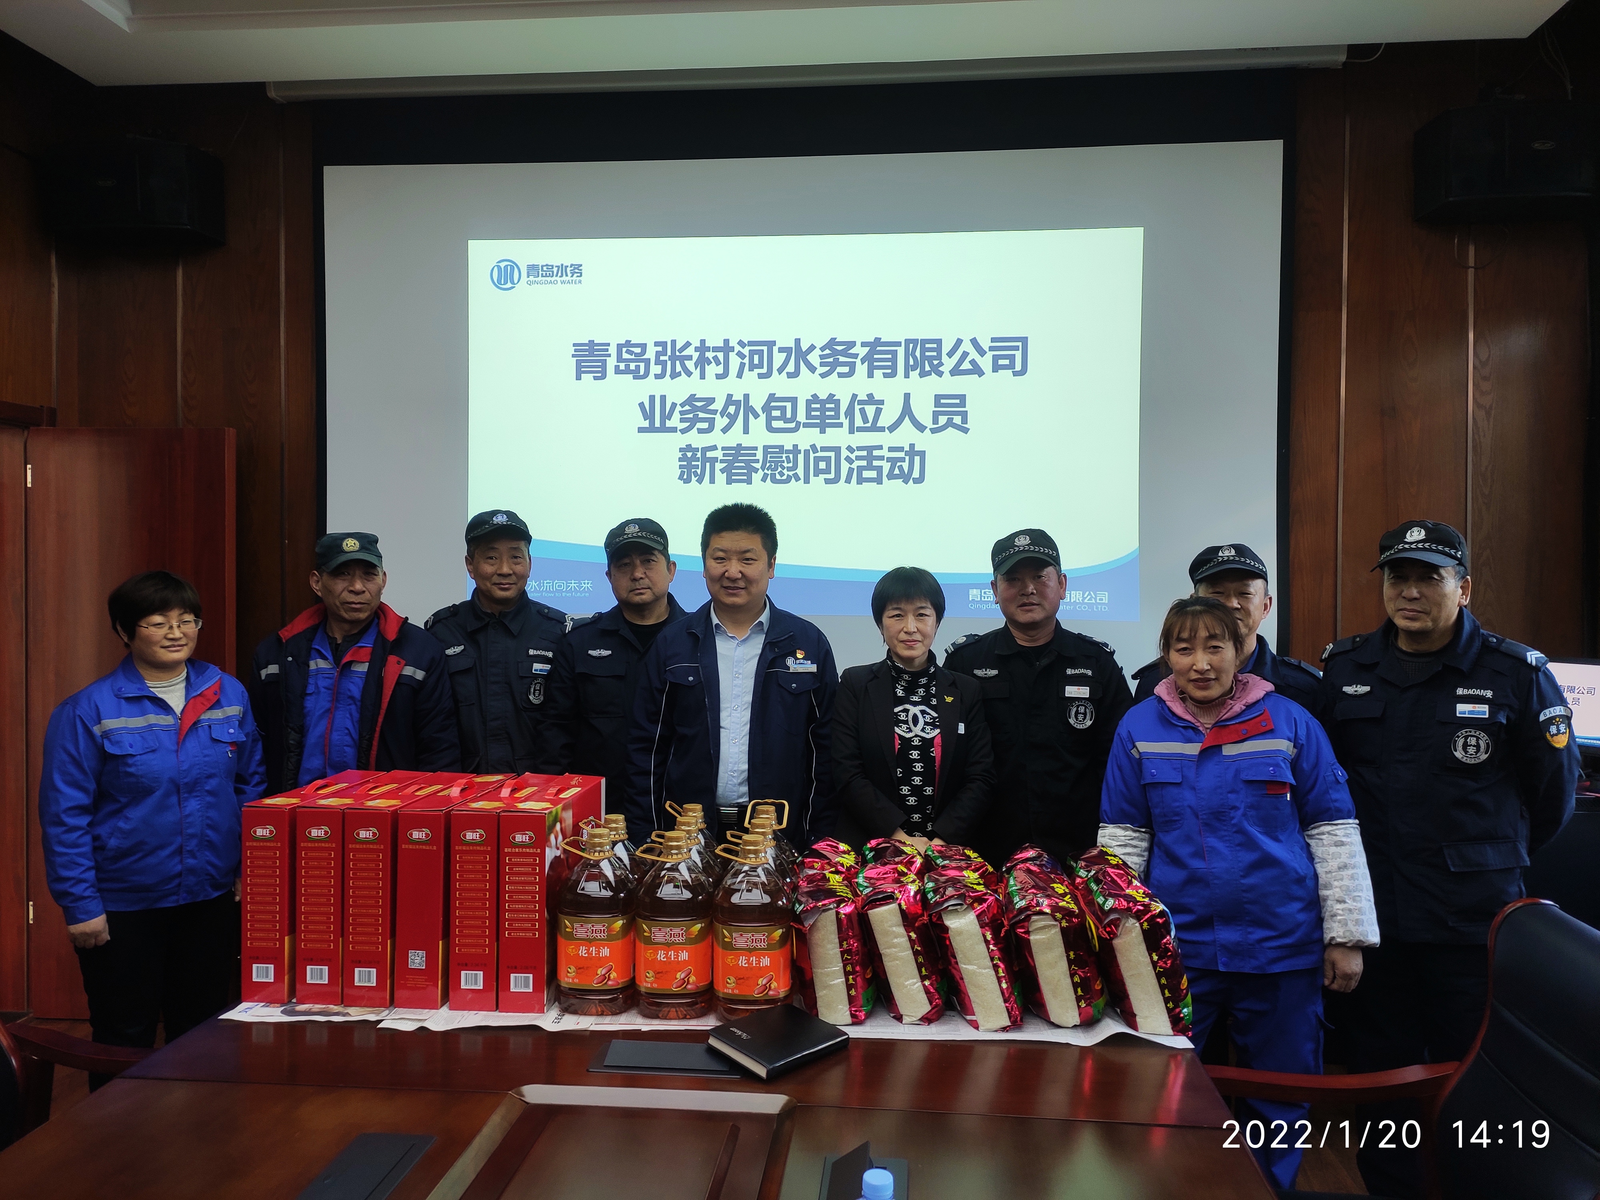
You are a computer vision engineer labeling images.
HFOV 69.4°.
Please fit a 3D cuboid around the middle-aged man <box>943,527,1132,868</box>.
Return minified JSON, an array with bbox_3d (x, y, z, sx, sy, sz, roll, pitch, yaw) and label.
[{"bbox_3d":[0.617,0.688,3.046,0.490,1.740,0.300,0,1,11],"label":"middle-aged man"}]

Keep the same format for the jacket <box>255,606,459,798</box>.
[{"bbox_3d":[-1.087,0.392,2.820,0.510,0.770,0.300,0,1,-10],"label":"jacket"}]

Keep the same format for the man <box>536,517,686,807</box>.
[{"bbox_3d":[-0.445,0.668,3.116,0.500,1.768,0.310,0,1,-8],"label":"man"}]

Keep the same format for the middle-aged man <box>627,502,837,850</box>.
[{"bbox_3d":[-0.162,0.652,2.750,0.510,1.755,0.290,0,1,-1],"label":"middle-aged man"}]

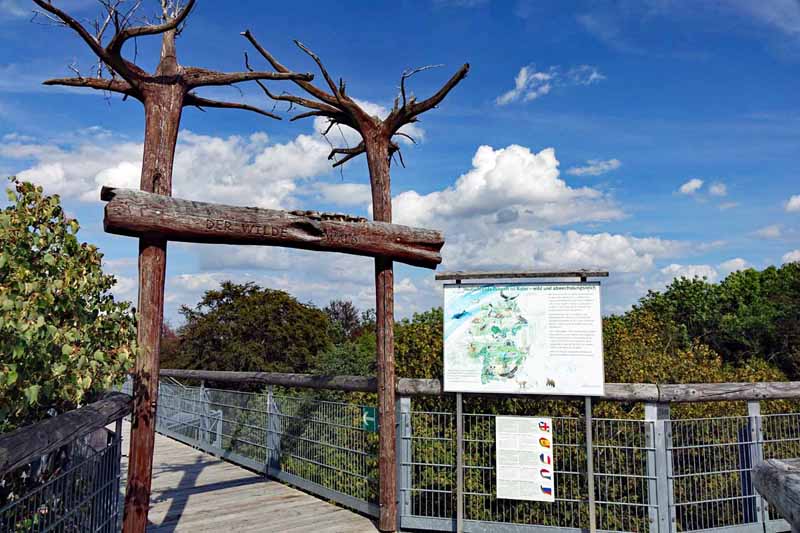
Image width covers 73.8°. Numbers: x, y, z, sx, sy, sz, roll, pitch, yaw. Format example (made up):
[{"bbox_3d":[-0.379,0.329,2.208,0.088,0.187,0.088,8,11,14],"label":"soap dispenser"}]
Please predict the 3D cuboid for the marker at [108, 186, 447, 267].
[{"bbox_3d":[-0.703,-0.232,3.740,2.380,0.290,0.280,5,-8,-36],"label":"marker"}]

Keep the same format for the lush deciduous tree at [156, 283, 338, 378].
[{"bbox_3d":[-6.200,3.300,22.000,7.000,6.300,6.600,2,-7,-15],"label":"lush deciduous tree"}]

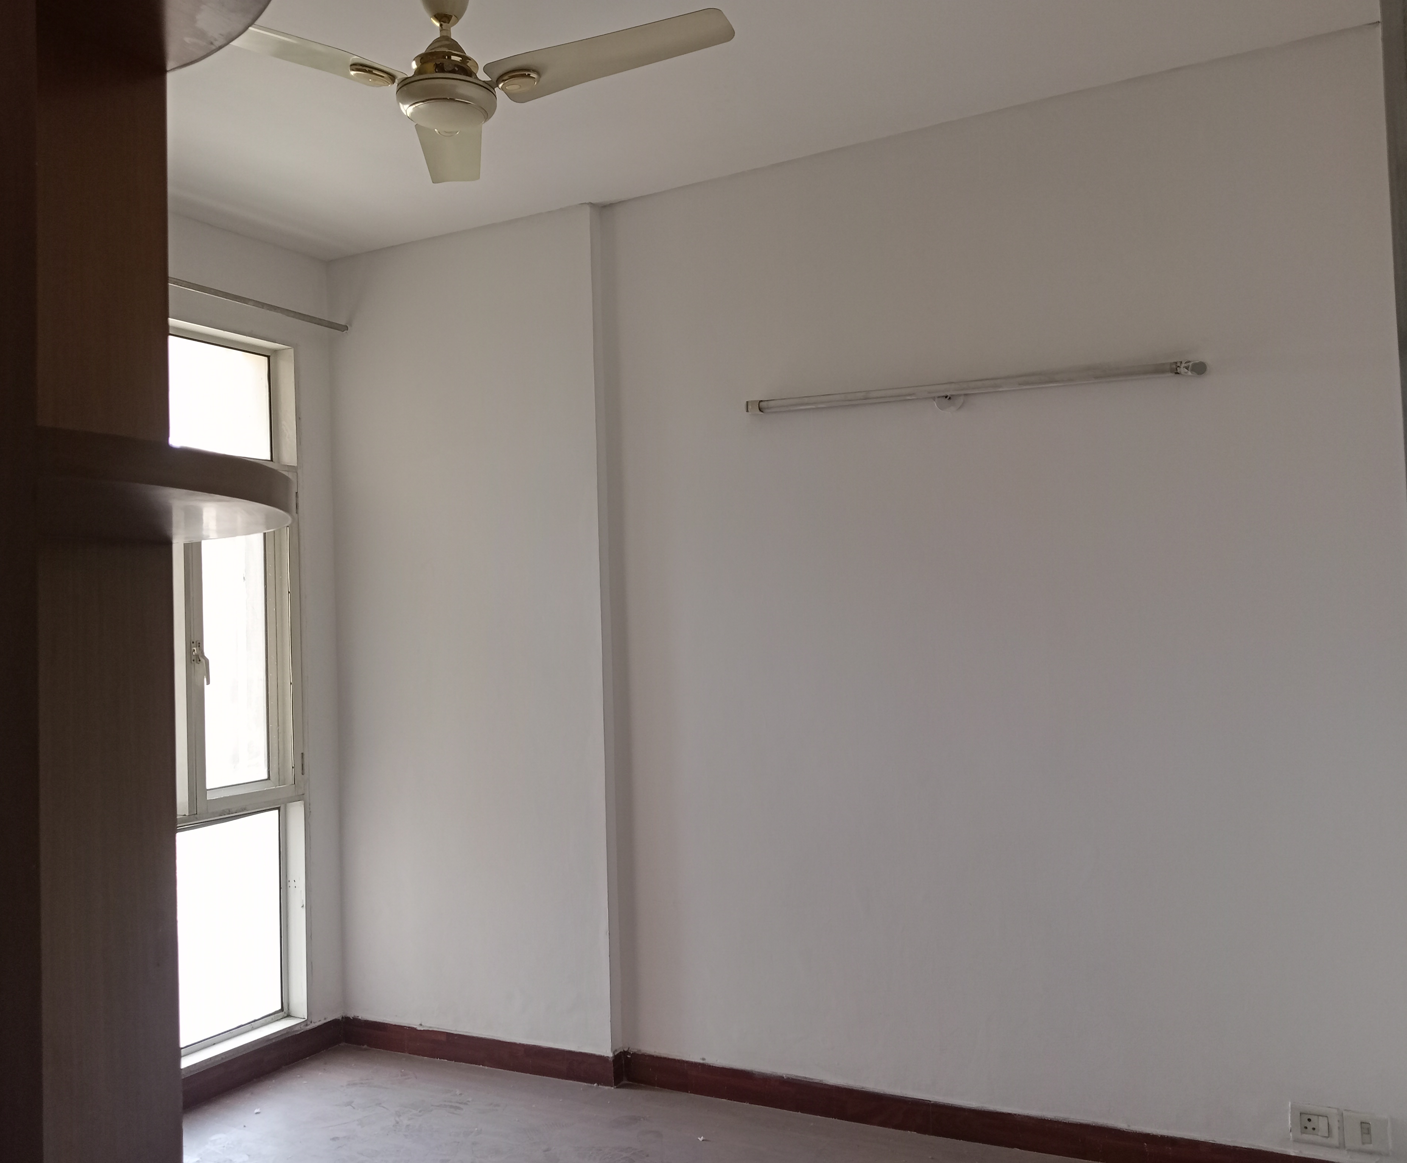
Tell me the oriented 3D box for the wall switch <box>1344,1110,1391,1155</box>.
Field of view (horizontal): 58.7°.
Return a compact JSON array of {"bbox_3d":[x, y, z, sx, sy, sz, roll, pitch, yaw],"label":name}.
[{"bbox_3d":[1.577,1.311,2.974,0.099,0.087,0.015,-3,-3,29],"label":"wall switch"}]

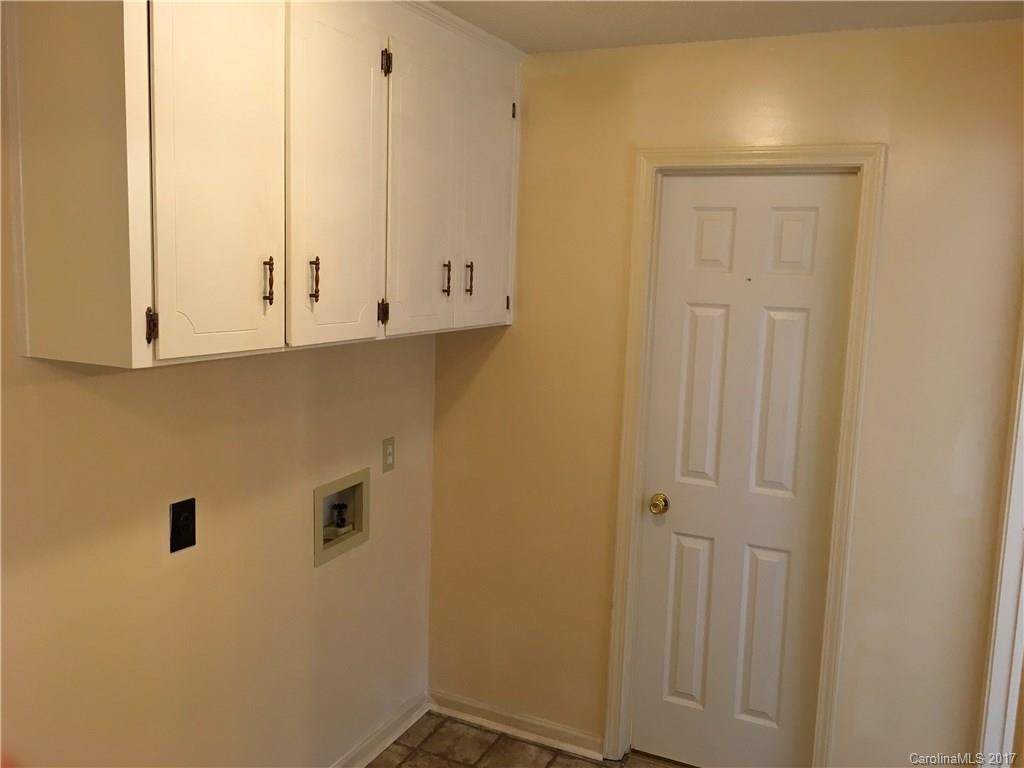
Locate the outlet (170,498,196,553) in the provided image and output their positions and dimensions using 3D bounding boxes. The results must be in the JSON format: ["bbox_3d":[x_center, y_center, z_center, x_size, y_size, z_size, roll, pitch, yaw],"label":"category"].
[{"bbox_3d":[-0.808,0.350,2.108,0.011,0.121,0.077,6,9,24],"label":"outlet"}]

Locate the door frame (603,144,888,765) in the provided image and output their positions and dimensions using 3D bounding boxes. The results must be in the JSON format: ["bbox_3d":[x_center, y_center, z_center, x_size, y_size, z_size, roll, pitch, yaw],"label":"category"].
[{"bbox_3d":[0.723,0.319,2.808,0.744,2.102,0.128,6,9,24],"label":"door frame"}]

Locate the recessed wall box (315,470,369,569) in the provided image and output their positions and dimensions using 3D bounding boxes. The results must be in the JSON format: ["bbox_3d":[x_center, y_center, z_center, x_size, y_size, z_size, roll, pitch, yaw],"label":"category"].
[{"bbox_3d":[-0.569,0.418,2.746,0.088,0.247,0.287,6,9,24],"label":"recessed wall box"}]

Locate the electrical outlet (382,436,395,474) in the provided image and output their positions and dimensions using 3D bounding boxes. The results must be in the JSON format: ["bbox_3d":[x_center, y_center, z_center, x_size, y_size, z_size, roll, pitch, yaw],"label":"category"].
[{"bbox_3d":[-0.419,0.244,2.936,0.010,0.113,0.069,6,9,24],"label":"electrical outlet"}]

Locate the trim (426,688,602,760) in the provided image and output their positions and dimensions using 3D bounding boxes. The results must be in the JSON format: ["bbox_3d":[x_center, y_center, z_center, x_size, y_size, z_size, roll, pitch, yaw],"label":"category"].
[{"bbox_3d":[-0.004,1.265,3.201,0.725,0.070,0.023,6,9,24],"label":"trim"}]

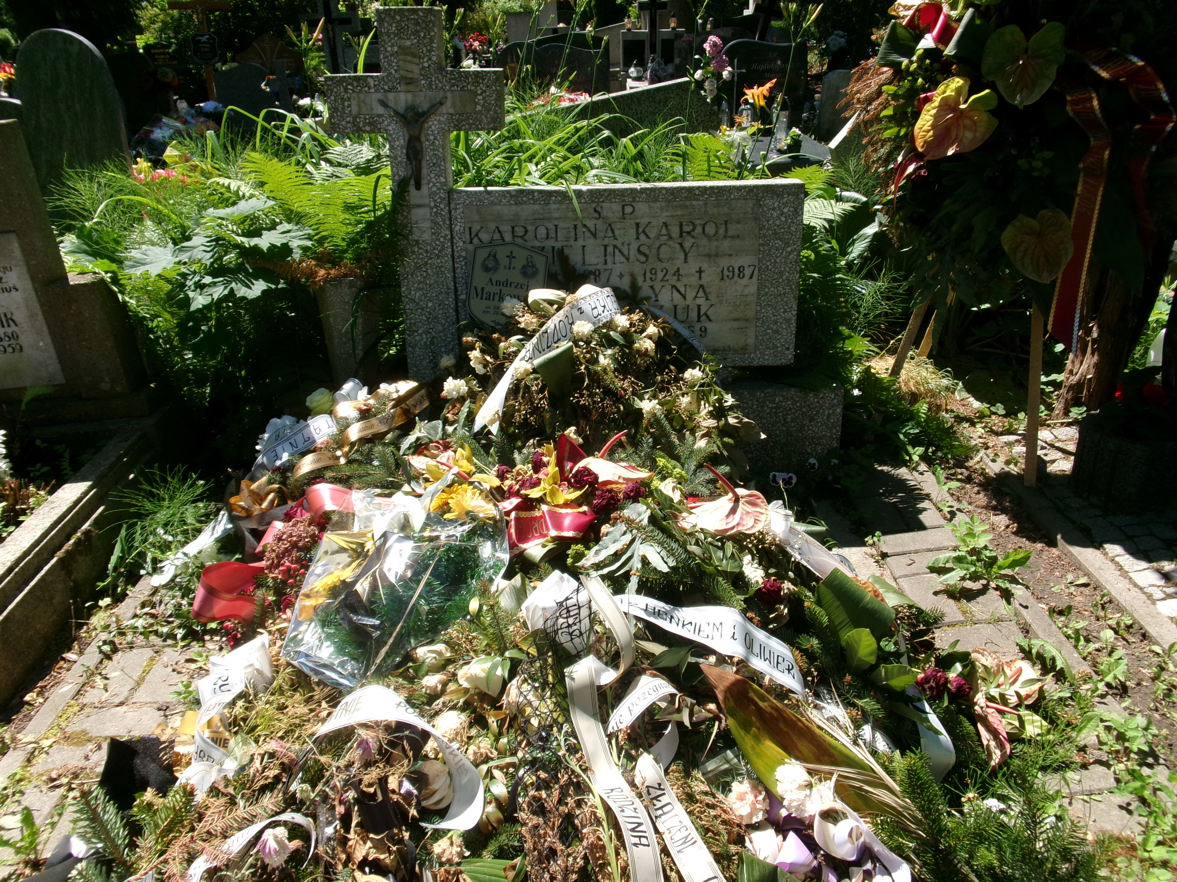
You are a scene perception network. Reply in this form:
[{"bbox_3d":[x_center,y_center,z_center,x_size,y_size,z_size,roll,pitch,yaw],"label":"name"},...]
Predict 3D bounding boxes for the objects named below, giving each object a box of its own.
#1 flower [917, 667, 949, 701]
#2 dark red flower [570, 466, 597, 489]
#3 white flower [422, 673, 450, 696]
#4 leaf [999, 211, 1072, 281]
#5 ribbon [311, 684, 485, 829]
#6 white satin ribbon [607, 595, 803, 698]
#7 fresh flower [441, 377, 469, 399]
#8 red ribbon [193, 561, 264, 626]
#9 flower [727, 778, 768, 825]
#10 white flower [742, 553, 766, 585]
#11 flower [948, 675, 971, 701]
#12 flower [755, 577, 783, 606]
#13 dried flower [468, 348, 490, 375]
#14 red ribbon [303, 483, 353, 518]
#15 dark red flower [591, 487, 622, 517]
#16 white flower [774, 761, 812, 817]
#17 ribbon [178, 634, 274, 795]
[{"bbox_3d":[0.614,0.433,1.697,0.056,0.050,0.054,-1,23,1],"label":"flower"},{"bbox_3d":[-0.011,0.082,2.155,0.062,0.048,0.056,-1,23,1],"label":"dark red flower"},{"bbox_3d":[-0.277,0.443,1.730,0.050,0.037,0.043,-5,22,-10],"label":"white flower"},{"bbox_3d":[1.281,-0.558,2.720,0.190,0.195,0.050,6,22,17],"label":"leaf"},{"bbox_3d":[-0.301,0.498,1.500,0.255,0.125,0.165,-6,22,-13],"label":"ribbon"},{"bbox_3d":[0.221,0.376,1.750,0.335,0.085,0.110,13,25,31],"label":"white satin ribbon"},{"bbox_3d":[-0.388,-0.154,2.769,0.075,0.060,0.065,-1,23,1],"label":"fresh flower"},{"bbox_3d":[-0.773,0.326,2.051,0.146,0.104,0.104,-1,23,1],"label":"red ribbon"},{"bbox_3d":[0.250,0.567,1.500,0.060,0.058,0.052,3,22,11],"label":"flower"},{"bbox_3d":[0.359,0.279,2.070,0.052,0.056,0.050,3,22,10],"label":"white flower"},{"bbox_3d":[0.665,0.444,1.707,0.043,0.043,0.043,-1,23,1],"label":"flower"},{"bbox_3d":[0.348,0.288,1.832,0.052,0.047,0.050,-1,23,1],"label":"flower"},{"bbox_3d":[-0.315,-0.232,2.750,0.060,0.066,0.055,-3,22,-6],"label":"dried flower"},{"bbox_3d":[-0.627,0.143,2.300,0.110,0.055,0.075,-7,22,-16],"label":"red ribbon"},{"bbox_3d":[0.037,0.131,2.040,0.062,0.052,0.058,-1,23,1],"label":"dark red flower"},{"bbox_3d":[0.325,0.552,1.510,0.058,0.062,0.055,4,22,14],"label":"white flower"},{"bbox_3d":[-0.642,0.485,1.686,0.167,0.208,0.156,-1,23,1],"label":"ribbon"}]

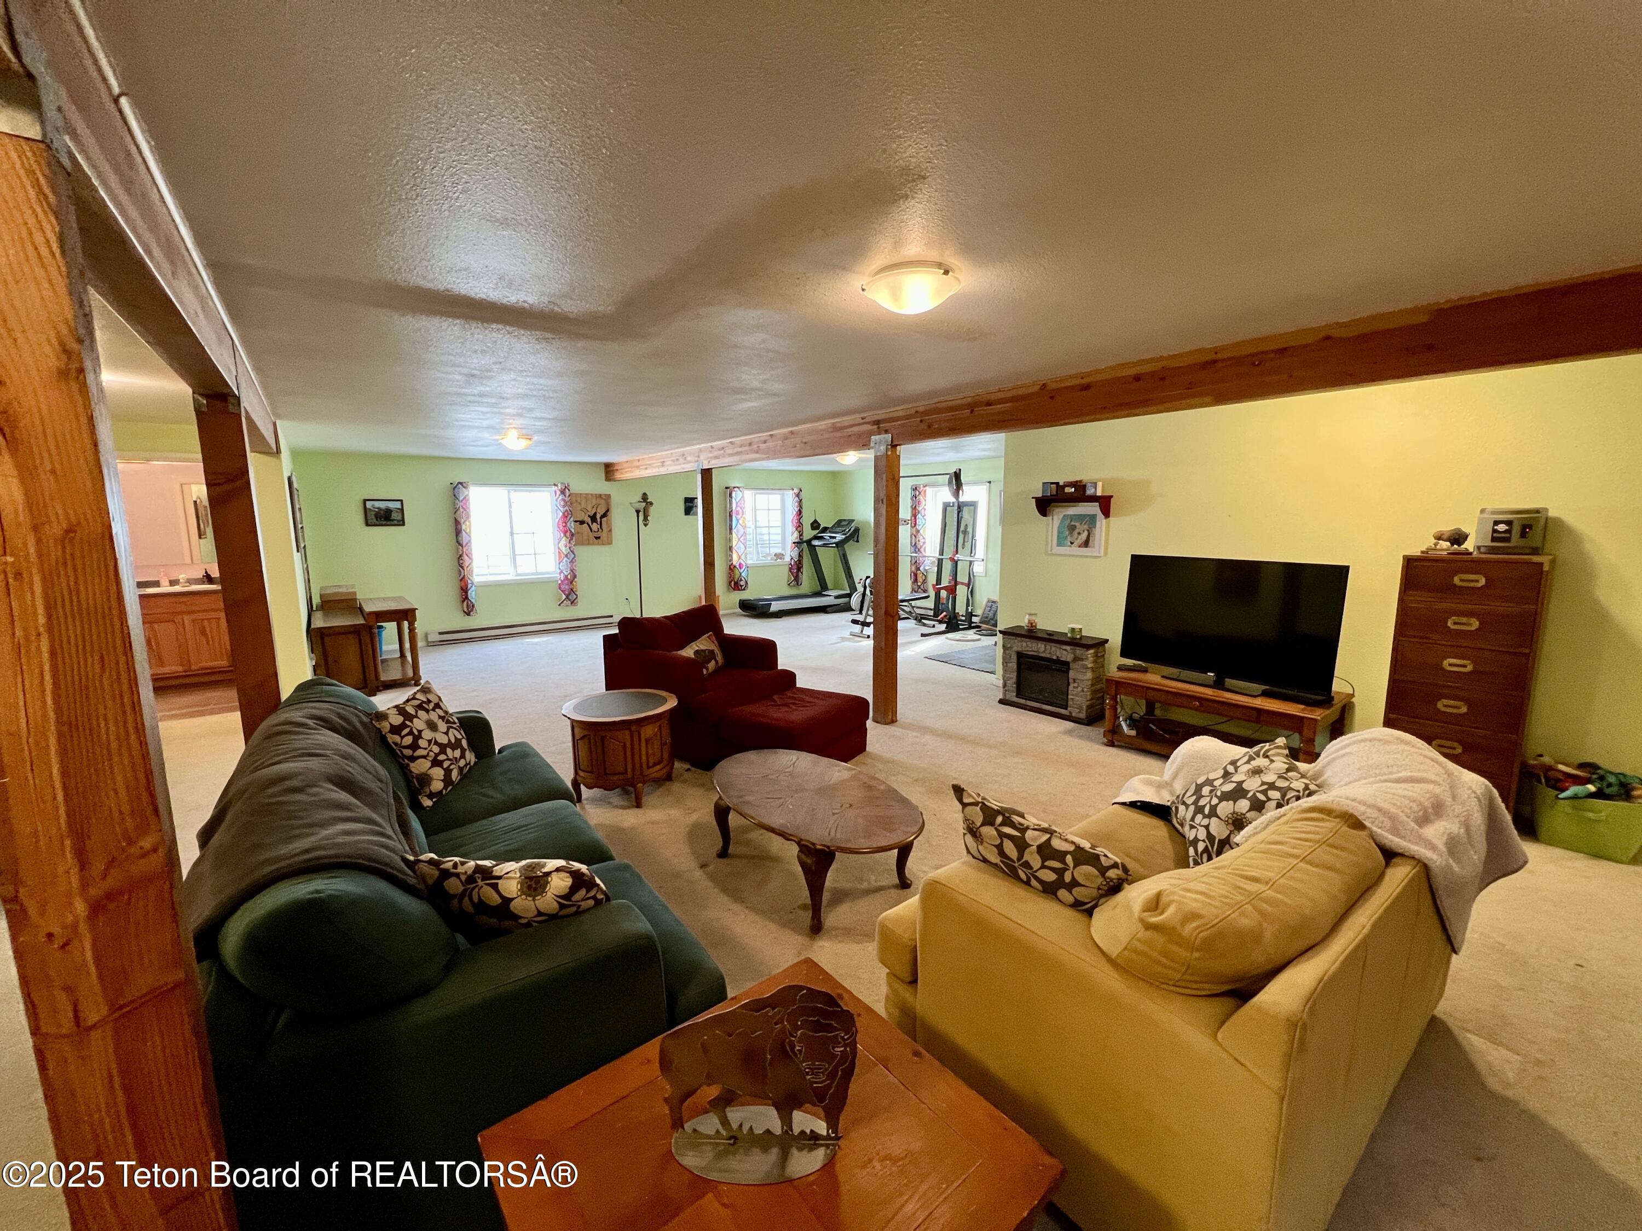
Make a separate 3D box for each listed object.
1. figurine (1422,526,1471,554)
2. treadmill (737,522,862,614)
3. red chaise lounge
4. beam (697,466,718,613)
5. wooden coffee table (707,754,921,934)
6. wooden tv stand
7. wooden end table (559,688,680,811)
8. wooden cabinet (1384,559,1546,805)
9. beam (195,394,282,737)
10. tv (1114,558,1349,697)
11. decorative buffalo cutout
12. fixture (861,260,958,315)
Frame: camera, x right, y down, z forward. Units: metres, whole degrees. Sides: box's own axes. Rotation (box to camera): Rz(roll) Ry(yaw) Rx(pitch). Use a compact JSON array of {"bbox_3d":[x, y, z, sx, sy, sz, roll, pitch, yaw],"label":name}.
[{"bbox_3d":[3.430,-0.408,3.375,0.110,0.145,0.200,-7,11,-38],"label":"figurine"},{"bbox_3d":[-0.321,-0.807,10.284,2.000,1.550,0.820,-7,11,-38],"label":"treadmill"},{"bbox_3d":[-0.568,0.477,4.379,1.730,0.930,1.080,6,11,35],"label":"red chaise lounge"},{"bbox_3d":[-1.308,-0.562,7.054,0.140,2.120,0.140,-7,11,-38],"label":"beam"},{"bbox_3d":[-0.052,0.985,2.825,0.690,0.395,1.190,-7,11,-38],"label":"wooden coffee table"},{"bbox_3d":[2.703,0.720,4.170,0.750,0.485,1.190,-7,11,-38],"label":"wooden tv stand"},{"bbox_3d":[-1.170,0.787,3.666,0.630,0.535,0.630,0,9,0],"label":"wooden end table"},{"bbox_3d":[3.421,0.390,3.330,0.470,1.400,0.500,-7,11,-38],"label":"wooden cabinet"},{"bbox_3d":[-2.828,0.049,3.070,0.143,2.176,0.143,-7,11,-38],"label":"beam"},{"bbox_3d":[2.676,0.054,4.120,0.170,0.830,1.240,-6,10,-34],"label":"tv"},{"bbox_3d":[-0.104,0.750,1.031,0.330,0.300,0.015,0,9,1],"label":"decorative buffalo cutout"},{"bbox_3d":[0.292,-1.060,2.015,0.325,0.120,0.325,0,9,0],"label":"fixture"}]

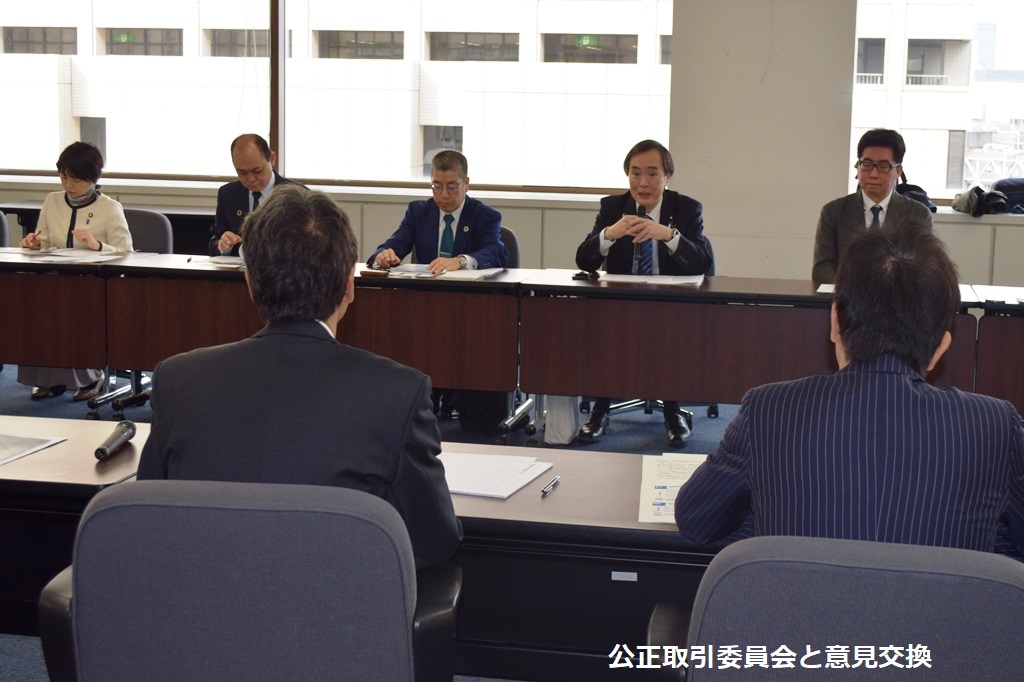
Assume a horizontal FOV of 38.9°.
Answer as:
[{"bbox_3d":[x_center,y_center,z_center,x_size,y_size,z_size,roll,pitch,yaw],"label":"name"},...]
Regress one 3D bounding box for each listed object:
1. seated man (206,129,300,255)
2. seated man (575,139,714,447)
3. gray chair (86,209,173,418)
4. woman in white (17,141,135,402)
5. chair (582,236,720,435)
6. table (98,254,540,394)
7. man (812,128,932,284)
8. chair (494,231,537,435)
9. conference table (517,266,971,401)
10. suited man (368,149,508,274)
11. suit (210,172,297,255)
[{"bbox_3d":[-1.213,-0.348,6.922,0.560,1.270,0.750,3,9,12],"label":"seated man"},{"bbox_3d":[0.579,-0.250,6.444,0.580,1.280,0.780,3,9,12],"label":"seated man"},{"bbox_3d":[-2.033,-0.212,7.238,0.620,0.880,0.630,3,9,12],"label":"gray chair"},{"bbox_3d":[-2.077,-0.360,7.092,0.540,1.215,0.700,3,9,12],"label":"woman in white"},{"bbox_3d":[0.636,-0.078,6.653,0.620,0.880,0.630,3,9,12],"label":"chair"},{"bbox_3d":[-0.804,0.025,6.409,1.800,0.700,0.600,3,9,12],"label":"table"},{"bbox_3d":[1.560,-0.244,6.319,0.530,1.340,0.760,3,9,12],"label":"man"},{"bbox_3d":[-0.282,-0.124,6.851,0.620,0.880,0.630,3,9,12],"label":"chair"},{"bbox_3d":[0.963,0.113,6.028,1.800,0.700,0.600,3,9,12],"label":"conference table"},{"bbox_3d":[-0.317,-0.261,6.631,0.630,1.215,0.800,3,9,12],"label":"suited man"},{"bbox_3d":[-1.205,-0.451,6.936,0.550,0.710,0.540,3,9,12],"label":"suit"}]

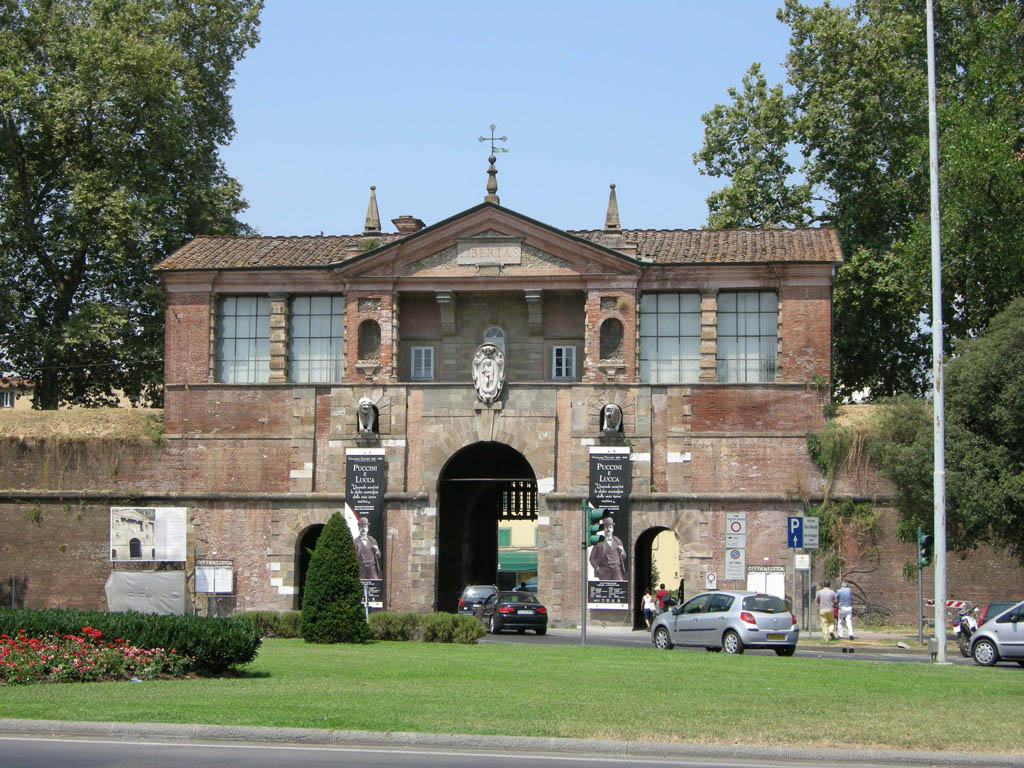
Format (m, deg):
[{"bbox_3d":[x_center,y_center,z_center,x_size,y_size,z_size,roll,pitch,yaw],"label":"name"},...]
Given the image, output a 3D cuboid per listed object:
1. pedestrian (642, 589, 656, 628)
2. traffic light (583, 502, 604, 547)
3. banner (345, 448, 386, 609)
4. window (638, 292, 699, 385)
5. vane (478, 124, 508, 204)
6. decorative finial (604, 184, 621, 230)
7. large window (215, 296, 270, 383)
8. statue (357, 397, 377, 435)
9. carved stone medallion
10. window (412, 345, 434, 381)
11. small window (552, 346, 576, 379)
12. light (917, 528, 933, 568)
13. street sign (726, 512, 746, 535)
[{"bbox_3d":[4.911,8.053,65.511,0.480,1.560,0.420,0,-6,0],"label":"pedestrian"},{"bbox_3d":[2.183,3.669,47.384,0.420,1.060,0.340,-4,-8,35],"label":"traffic light"},{"bbox_3d":[-5.484,5.418,68.657,1.557,5.992,0.060,0,-6,6],"label":"banner"},{"bbox_3d":[5.845,-1.726,68.067,2.293,3.445,0.200,0,-6,6],"label":"window"},{"bbox_3d":[-0.701,-8.321,69.531,1.146,3.093,0.570,0,-6,6],"label":"vane"},{"bbox_3d":[3.828,-6.742,69.857,0.570,1.821,0.570,0,-6,6],"label":"decorative finial"},{"bbox_3d":[-10.423,-1.721,70.933,2.214,3.355,0.200,0,-6,6],"label":"large window"},{"bbox_3d":[-5.464,1.187,69.118,0.726,1.362,1.000,0,-6,6],"label":"statue"},{"bbox_3d":[-0.869,-0.392,68.542,1.223,2.332,0.500,0,-6,6],"label":"carved stone medallion"},{"bbox_3d":[-3.434,-0.787,70.379,0.931,1.314,0.150,0,-6,6],"label":"window"},{"bbox_3d":[1.978,-0.801,69.097,0.907,1.272,0.150,0,-6,6],"label":"small window"},{"bbox_3d":[11.423,4.566,50.605,0.330,0.950,0.400,7,-9,-44],"label":"light"},{"bbox_3d":[7.344,4.564,60.000,0.660,0.710,0.050,0,-6,7],"label":"street sign"}]

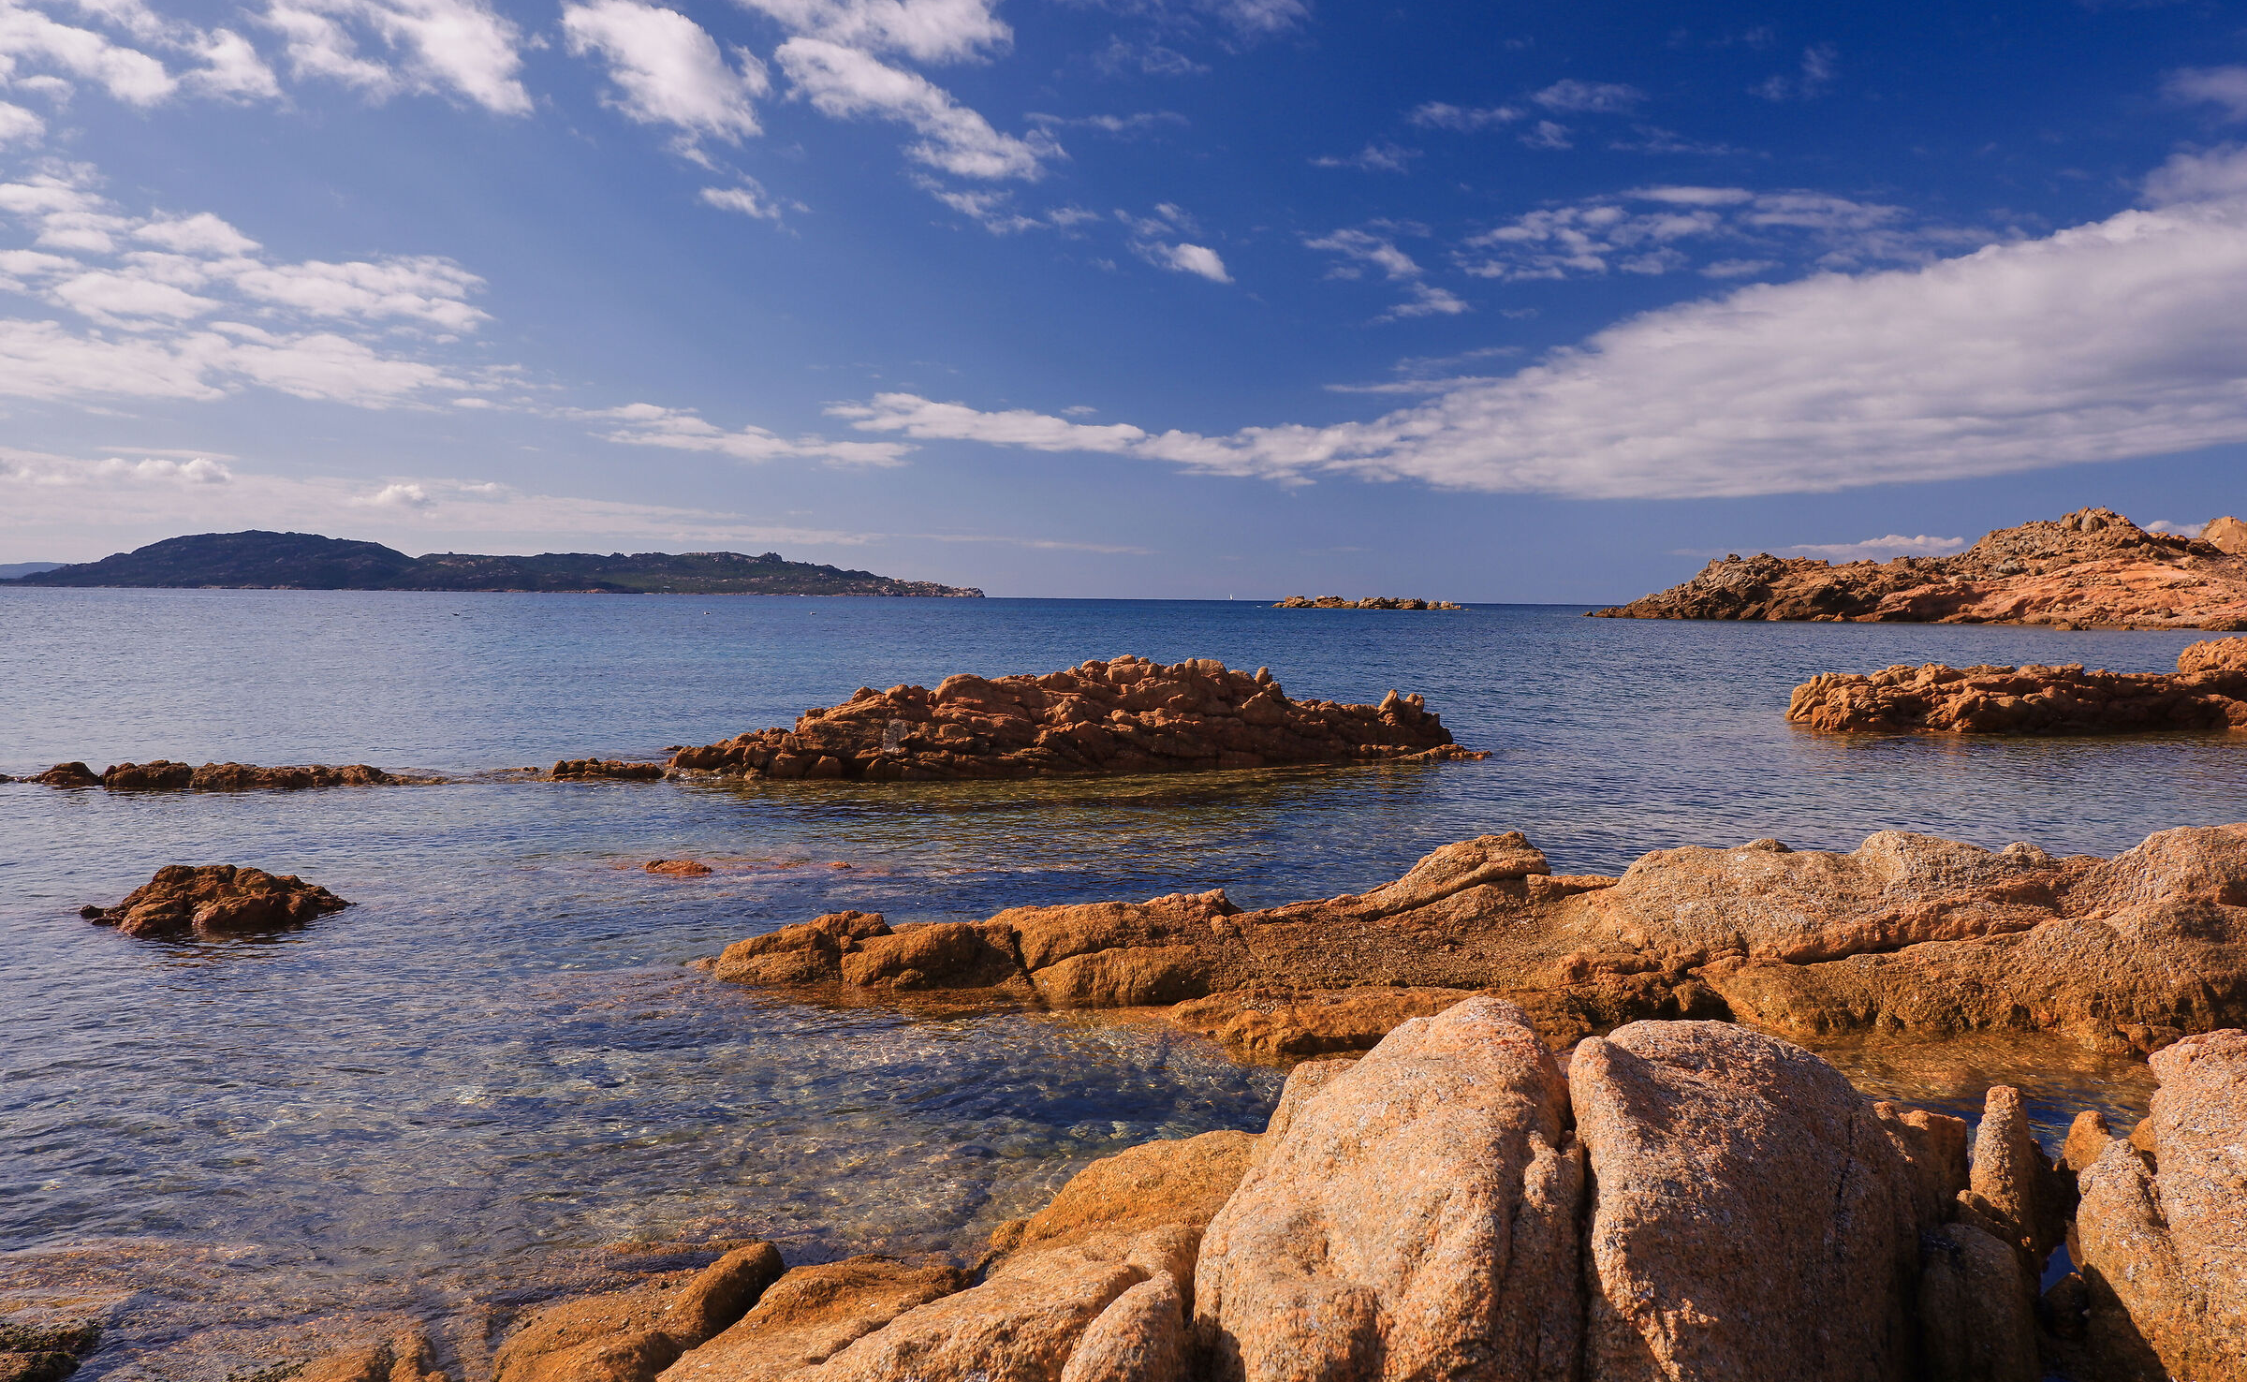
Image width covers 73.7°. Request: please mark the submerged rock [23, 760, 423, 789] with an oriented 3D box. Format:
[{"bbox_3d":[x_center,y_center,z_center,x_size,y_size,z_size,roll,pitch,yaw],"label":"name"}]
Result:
[{"bbox_3d":[-11.900,1.086,19.900,5.000,0.400,1.100,0,4,-3],"label":"submerged rock"}]

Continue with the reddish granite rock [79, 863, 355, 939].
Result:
[{"bbox_3d":[-7.300,1.599,12.000,2.050,0.450,1.500,0,4,-4],"label":"reddish granite rock"}]

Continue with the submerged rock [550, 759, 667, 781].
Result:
[{"bbox_3d":[-7.250,1.093,21.100,1.600,0.350,0.800,0,4,-10],"label":"submerged rock"}]

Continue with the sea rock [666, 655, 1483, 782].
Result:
[{"bbox_3d":[-0.750,0.263,24.700,12.700,1.800,4.500,0,4,-13],"label":"sea rock"}]

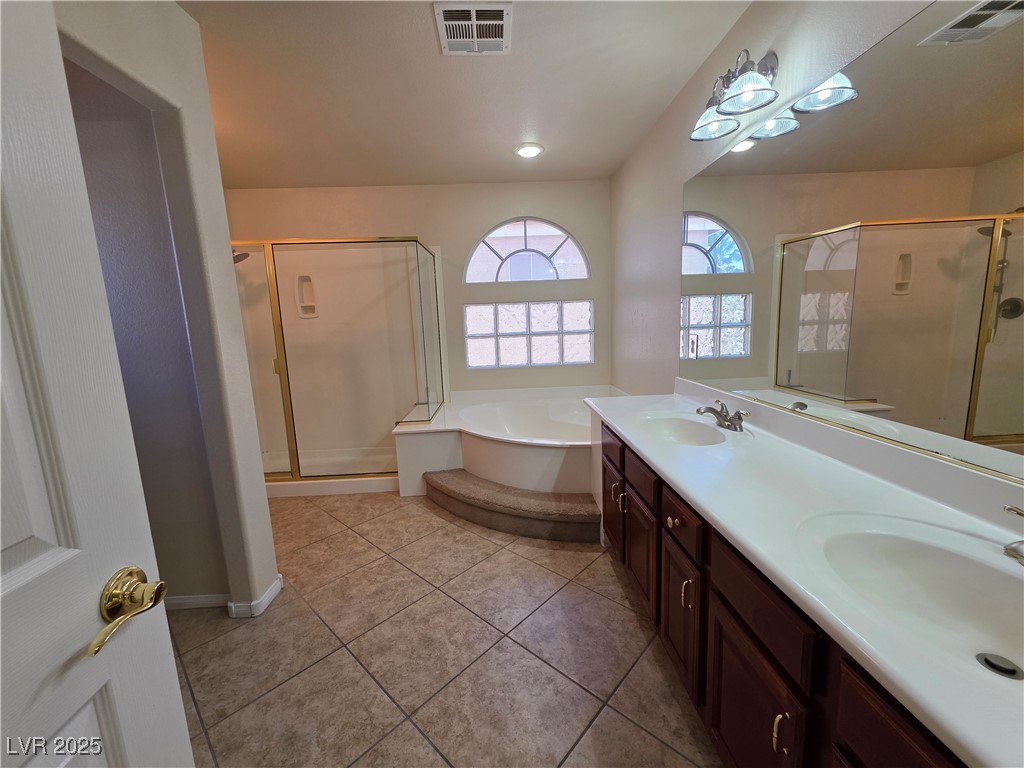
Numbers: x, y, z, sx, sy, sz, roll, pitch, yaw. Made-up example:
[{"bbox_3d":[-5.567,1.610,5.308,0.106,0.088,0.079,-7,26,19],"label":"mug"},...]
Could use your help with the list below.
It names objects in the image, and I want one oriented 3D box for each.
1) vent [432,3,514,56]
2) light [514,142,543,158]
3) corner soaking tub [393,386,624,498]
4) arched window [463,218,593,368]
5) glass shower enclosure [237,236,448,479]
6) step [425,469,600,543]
[{"bbox_3d":[-0.159,-1.515,1.654,0.305,0.025,0.300,-2,9,-2],"label":"vent"},{"bbox_3d":[0.129,-1.711,2.815,0.206,0.034,0.206,-2,9,-2],"label":"light"},{"bbox_3d":[0.076,0.466,3.048,1.862,0.614,1.434,-2,9,-2],"label":"corner soaking tub"},{"bbox_3d":[0.161,-0.837,3.606,1.230,1.360,0.112,-2,9,-2],"label":"arched window"},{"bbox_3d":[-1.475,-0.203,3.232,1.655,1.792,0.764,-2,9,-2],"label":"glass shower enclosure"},{"bbox_3d":[-0.063,0.771,2.494,1.122,0.192,0.763,-2,9,-2],"label":"step"}]

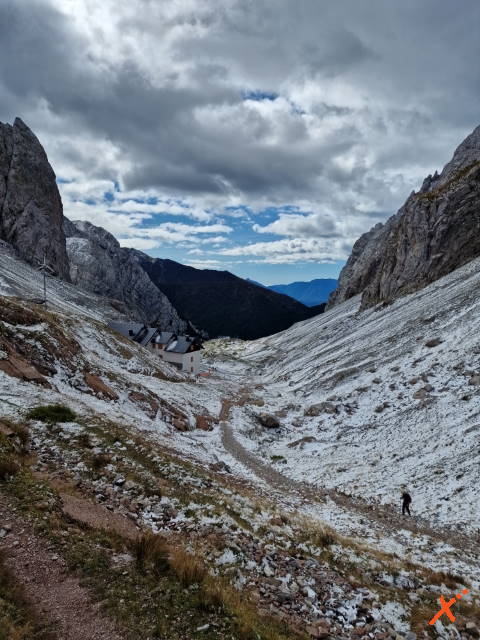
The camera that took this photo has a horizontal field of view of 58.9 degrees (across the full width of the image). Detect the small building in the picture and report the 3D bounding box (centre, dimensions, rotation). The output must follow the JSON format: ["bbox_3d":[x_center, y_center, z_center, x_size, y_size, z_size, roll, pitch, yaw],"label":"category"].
[{"bbox_3d":[-24.530,7.190,118.370,31.300,11.100,8.800,4,6,34],"label":"small building"}]

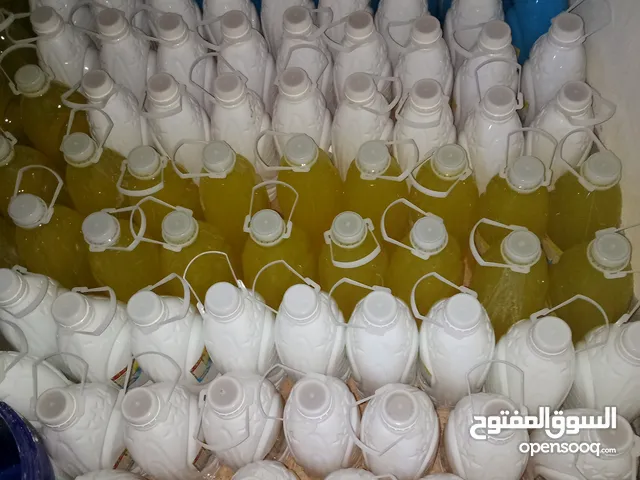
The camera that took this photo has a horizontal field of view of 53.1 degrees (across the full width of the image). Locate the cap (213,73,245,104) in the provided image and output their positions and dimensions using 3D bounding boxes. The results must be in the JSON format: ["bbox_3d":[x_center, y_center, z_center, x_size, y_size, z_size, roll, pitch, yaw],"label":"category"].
[{"bbox_3d":[-0.124,-0.208,0.882,0.043,0.021,0.043,-2,59,4],"label":"cap"}]

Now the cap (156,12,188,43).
[{"bbox_3d":[-0.217,-0.313,0.946,0.043,0.021,0.043,-2,59,4],"label":"cap"}]

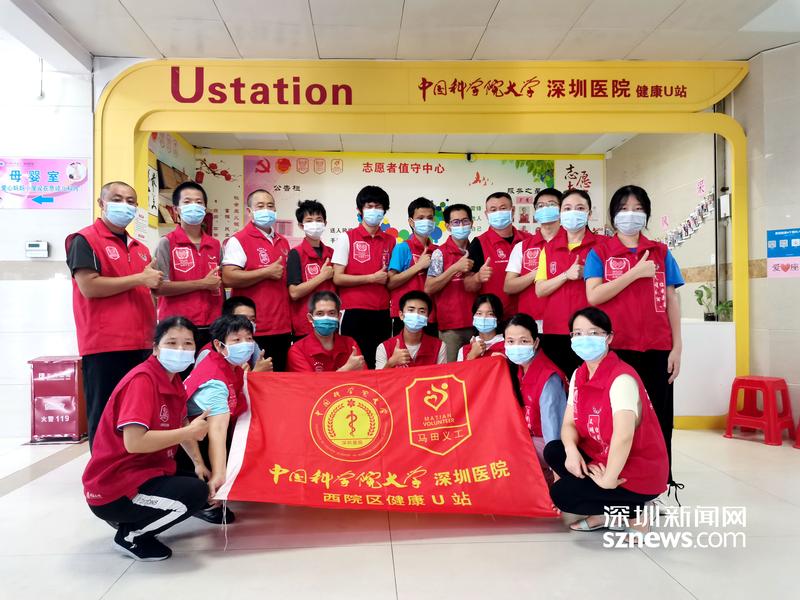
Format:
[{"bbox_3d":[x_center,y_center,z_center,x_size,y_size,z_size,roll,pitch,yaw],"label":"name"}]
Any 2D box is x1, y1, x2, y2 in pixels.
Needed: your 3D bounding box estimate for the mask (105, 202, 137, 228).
[{"bbox_3d":[-1.486,-0.450,3.200,0.150,0.125,0.085,4,0,-36],"label":"mask"}]

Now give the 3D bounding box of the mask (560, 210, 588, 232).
[{"bbox_3d":[0.906,-0.408,3.120,0.145,0.113,0.090,0,-1,21],"label":"mask"}]

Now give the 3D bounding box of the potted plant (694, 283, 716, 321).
[{"bbox_3d":[2.593,0.013,5.100,0.180,0.320,0.160,0,-1,0],"label":"potted plant"}]

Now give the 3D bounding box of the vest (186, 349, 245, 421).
[{"bbox_3d":[-0.889,0.419,2.880,0.250,0.490,0.380,33,15,39],"label":"vest"}]

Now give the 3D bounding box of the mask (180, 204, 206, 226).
[{"bbox_3d":[-1.210,-0.498,3.520,0.150,0.120,0.080,2,0,-28],"label":"mask"}]

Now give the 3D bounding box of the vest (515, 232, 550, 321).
[{"bbox_3d":[0.884,-0.129,3.600,0.410,0.580,0.240,0,-1,0],"label":"vest"}]

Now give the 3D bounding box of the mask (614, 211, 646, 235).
[{"bbox_3d":[1.169,-0.390,3.040,0.155,0.115,0.080,0,0,17],"label":"mask"}]

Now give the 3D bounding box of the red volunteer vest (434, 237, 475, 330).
[{"bbox_3d":[0.346,-0.103,3.750,0.390,0.580,0.240,0,-1,-12],"label":"red volunteer vest"}]

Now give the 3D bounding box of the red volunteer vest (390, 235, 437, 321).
[{"bbox_3d":[0.115,-0.145,4.050,0.370,0.580,0.240,0,0,-22],"label":"red volunteer vest"}]

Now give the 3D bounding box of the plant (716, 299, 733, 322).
[{"bbox_3d":[2.686,0.082,4.950,0.180,0.200,0.170,0,-1,0],"label":"plant"}]

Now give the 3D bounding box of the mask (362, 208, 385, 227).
[{"bbox_3d":[-0.165,-0.515,3.750,0.145,0.110,0.080,0,-1,-3],"label":"mask"}]

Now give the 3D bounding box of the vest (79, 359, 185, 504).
[{"bbox_3d":[-1.096,0.543,2.480,0.280,0.580,0.400,18,8,29],"label":"vest"}]

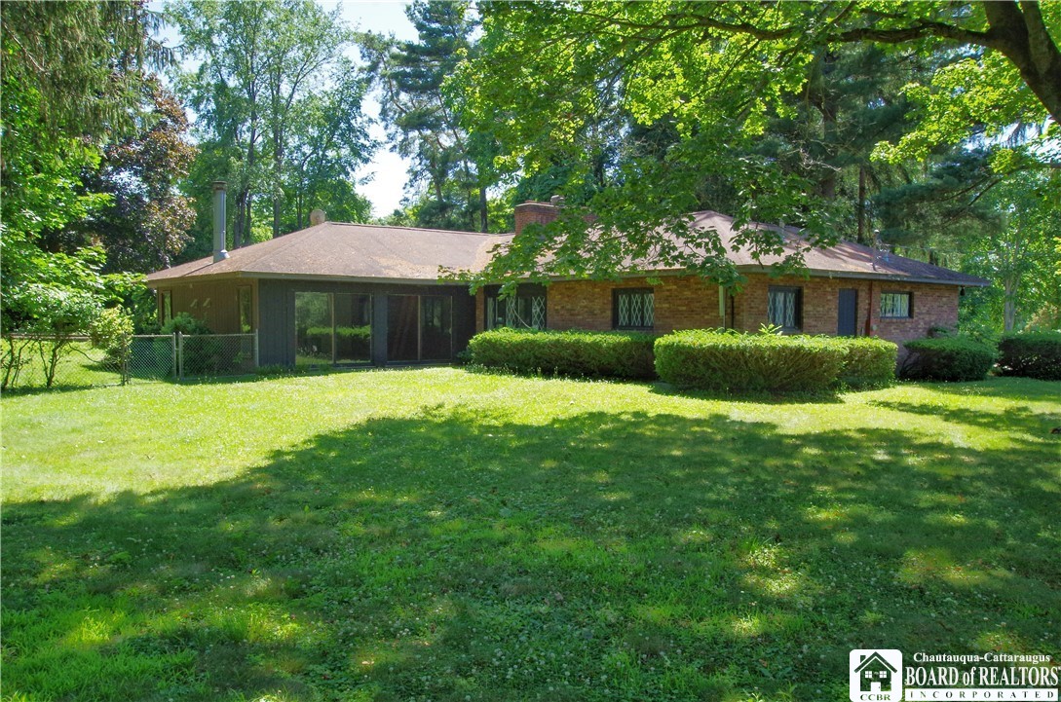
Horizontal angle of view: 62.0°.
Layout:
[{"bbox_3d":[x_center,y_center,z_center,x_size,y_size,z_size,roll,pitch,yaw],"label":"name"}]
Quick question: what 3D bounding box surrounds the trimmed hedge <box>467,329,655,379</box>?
[{"bbox_3d":[0.886,0.026,23.867,1.350,1.200,7.100,-1,3,-38],"label":"trimmed hedge"}]

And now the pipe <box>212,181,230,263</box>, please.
[{"bbox_3d":[-10.414,-4.317,29.629,0.460,2.671,0.460,-1,3,-38],"label":"pipe"}]

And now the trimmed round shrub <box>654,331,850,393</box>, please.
[{"bbox_3d":[4.863,0.206,19.497,4.100,1.220,1.900,1,2,7],"label":"trimmed round shrub"}]

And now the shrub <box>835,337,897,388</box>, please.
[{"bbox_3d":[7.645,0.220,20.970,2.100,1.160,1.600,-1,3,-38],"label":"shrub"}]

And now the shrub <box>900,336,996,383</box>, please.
[{"bbox_3d":[11.192,0.202,23.741,2.200,1.120,2.000,-1,3,-38],"label":"shrub"}]

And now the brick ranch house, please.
[{"bbox_3d":[0.278,-2.426,28.461,18.816,5.850,19.794,-1,3,-38],"label":"brick ranch house"}]

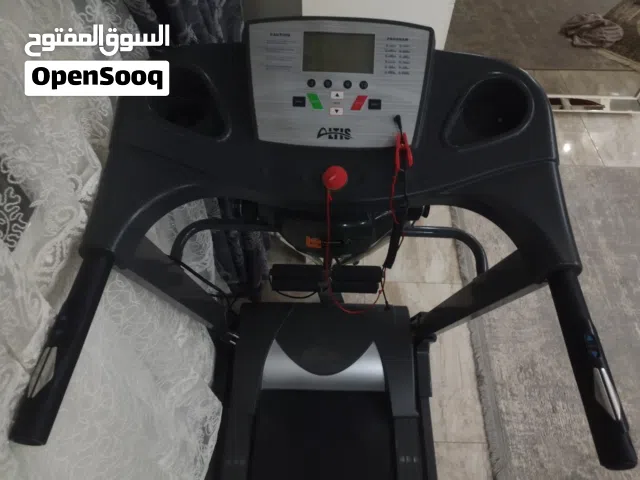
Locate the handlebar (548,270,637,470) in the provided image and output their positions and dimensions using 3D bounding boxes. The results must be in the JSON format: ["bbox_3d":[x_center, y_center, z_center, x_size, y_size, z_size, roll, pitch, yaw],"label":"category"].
[{"bbox_3d":[0.332,0.146,0.551,0.038,0.039,0.235,3,57,0],"label":"handlebar"}]

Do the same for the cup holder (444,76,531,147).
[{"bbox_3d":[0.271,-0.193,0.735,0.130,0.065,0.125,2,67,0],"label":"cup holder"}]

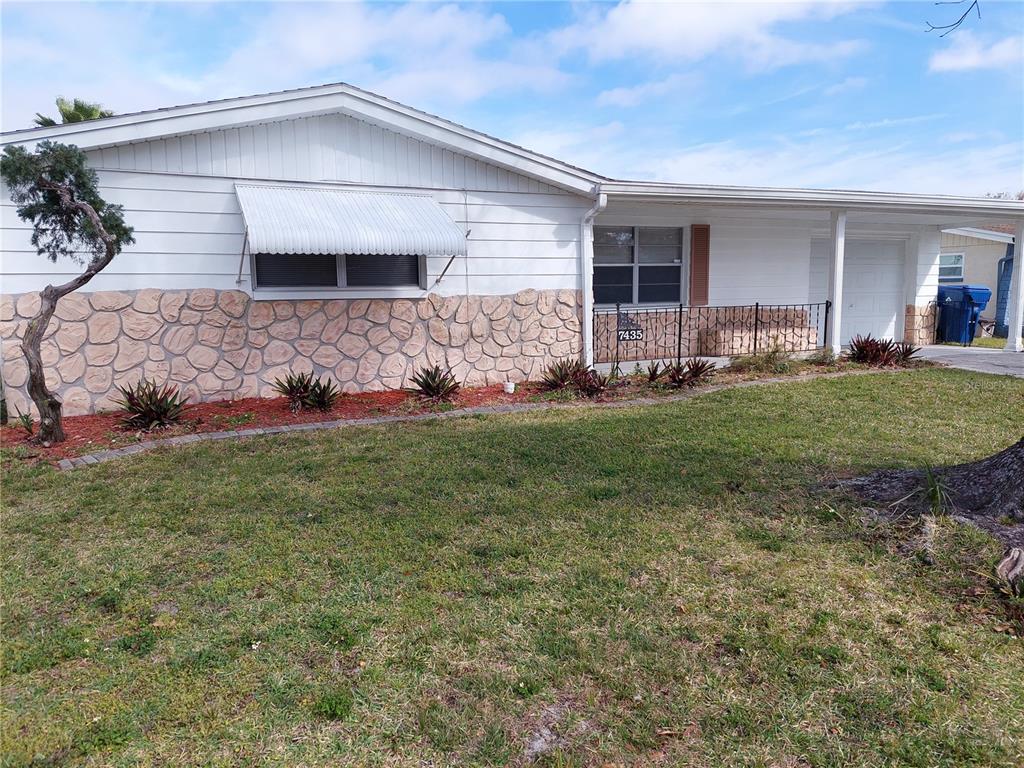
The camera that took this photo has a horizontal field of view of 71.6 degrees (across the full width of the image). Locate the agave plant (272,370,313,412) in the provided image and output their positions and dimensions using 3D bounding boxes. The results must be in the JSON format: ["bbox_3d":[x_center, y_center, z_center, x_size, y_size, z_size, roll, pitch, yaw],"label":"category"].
[{"bbox_3d":[-2.454,0.072,7.901,0.491,0.447,0.467,-4,8,-25],"label":"agave plant"}]

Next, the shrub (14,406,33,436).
[{"bbox_3d":[-4.197,0.322,6.100,0.140,0.260,0.150,-4,8,-23],"label":"shrub"}]

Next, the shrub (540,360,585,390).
[{"bbox_3d":[0.682,-0.139,9.416,0.612,0.400,0.581,-1,7,0],"label":"shrub"}]

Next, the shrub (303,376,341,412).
[{"bbox_3d":[-2.122,0.105,7.876,0.423,0.379,0.402,-4,8,-25],"label":"shrub"}]

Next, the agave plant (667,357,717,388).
[{"bbox_3d":[2.162,-0.145,8.550,0.530,0.360,0.480,-4,8,-23],"label":"agave plant"}]

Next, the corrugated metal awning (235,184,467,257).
[{"bbox_3d":[-1.825,-1.863,8.106,2.391,0.840,1.170,-4,8,-25],"label":"corrugated metal awning"}]

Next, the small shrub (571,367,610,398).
[{"bbox_3d":[0.873,-0.022,7.900,0.430,0.340,0.410,-1,7,0],"label":"small shrub"}]

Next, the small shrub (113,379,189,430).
[{"bbox_3d":[-3.544,0.189,6.924,0.744,0.488,0.707,-4,8,-25],"label":"small shrub"}]

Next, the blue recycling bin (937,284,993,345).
[{"bbox_3d":[8.776,-1.326,13.800,0.660,1.110,0.780,-3,7,-14],"label":"blue recycling bin"}]

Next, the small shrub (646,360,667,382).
[{"bbox_3d":[2.043,-0.183,10.029,0.283,0.298,0.269,-1,7,0],"label":"small shrub"}]

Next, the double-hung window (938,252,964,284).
[{"bbox_3d":[11.404,-3.044,18.600,0.100,0.760,0.920,-4,7,-22],"label":"double-hung window"}]

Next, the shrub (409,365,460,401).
[{"bbox_3d":[-0.942,-0.024,8.576,0.630,0.426,0.599,-1,7,0],"label":"shrub"}]

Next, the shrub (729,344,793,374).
[{"bbox_3d":[3.307,-0.326,9.450,0.790,0.370,0.520,-4,8,-23],"label":"shrub"}]

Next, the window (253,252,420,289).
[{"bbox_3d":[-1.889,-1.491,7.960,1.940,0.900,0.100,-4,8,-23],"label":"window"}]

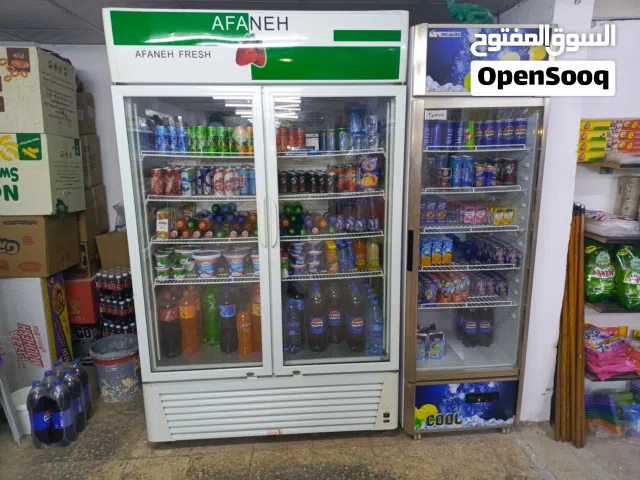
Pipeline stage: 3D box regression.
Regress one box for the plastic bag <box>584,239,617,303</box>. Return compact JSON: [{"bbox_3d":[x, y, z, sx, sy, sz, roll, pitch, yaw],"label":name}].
[{"bbox_3d":[1.387,0.161,2.141,0.180,0.310,0.100,-1,12,-2],"label":"plastic bag"}]

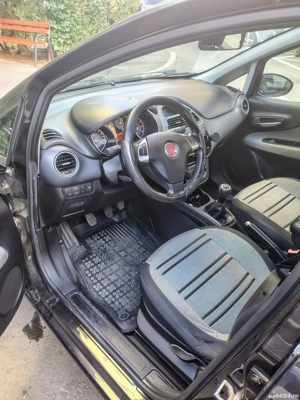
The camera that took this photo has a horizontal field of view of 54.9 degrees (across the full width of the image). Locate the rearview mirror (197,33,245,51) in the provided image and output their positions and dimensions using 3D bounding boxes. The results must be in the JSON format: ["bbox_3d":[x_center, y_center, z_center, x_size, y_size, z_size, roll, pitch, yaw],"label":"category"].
[{"bbox_3d":[0.265,-0.591,1.064,0.215,0.066,0.040,-18,44,-27],"label":"rearview mirror"}]

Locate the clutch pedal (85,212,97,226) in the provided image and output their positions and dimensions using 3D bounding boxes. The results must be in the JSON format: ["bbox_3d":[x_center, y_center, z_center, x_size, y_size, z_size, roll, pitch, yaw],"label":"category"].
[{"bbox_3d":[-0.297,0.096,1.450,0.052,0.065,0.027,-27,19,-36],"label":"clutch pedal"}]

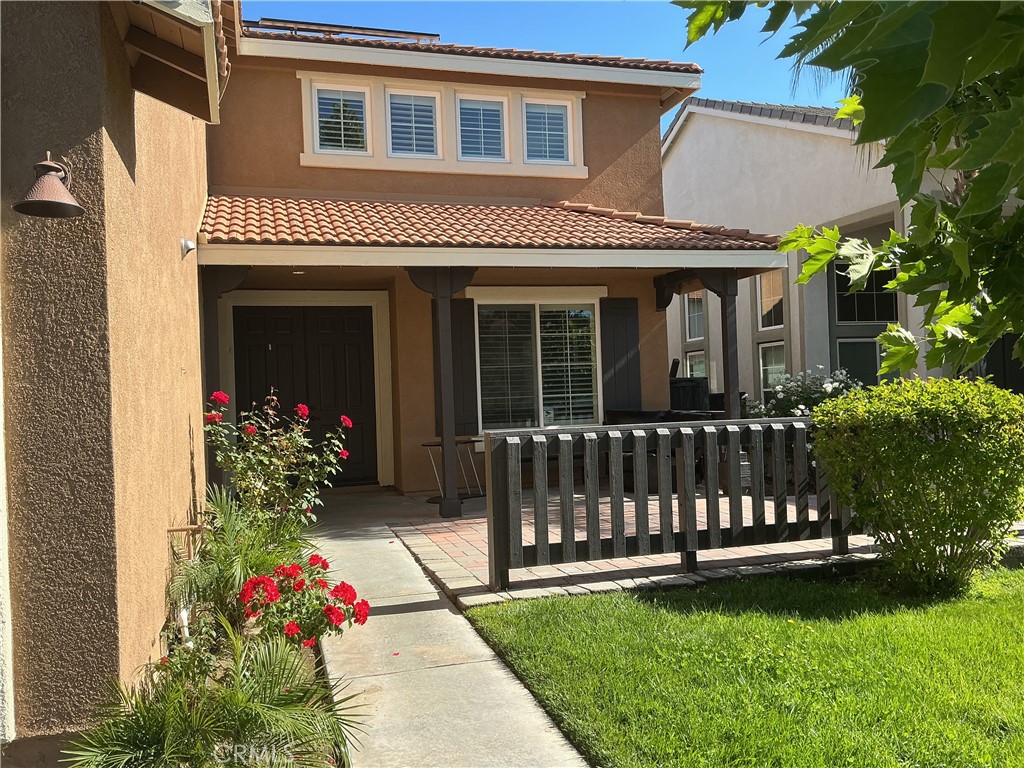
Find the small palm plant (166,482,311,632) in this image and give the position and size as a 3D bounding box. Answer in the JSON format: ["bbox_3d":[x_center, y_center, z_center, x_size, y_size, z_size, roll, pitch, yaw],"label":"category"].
[{"bbox_3d":[-1.750,1.116,5.550,0.850,0.880,0.780,-2,0,-16],"label":"small palm plant"}]

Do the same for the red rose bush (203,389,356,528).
[{"bbox_3d":[-1.938,0.704,7.150,1.180,1.320,1.000,-2,0,-16],"label":"red rose bush"}]

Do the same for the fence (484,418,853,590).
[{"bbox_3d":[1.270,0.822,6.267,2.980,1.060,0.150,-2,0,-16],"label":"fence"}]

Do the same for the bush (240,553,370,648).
[{"bbox_3d":[-1.185,1.237,4.900,0.690,0.540,0.570,-2,0,-16],"label":"bush"}]

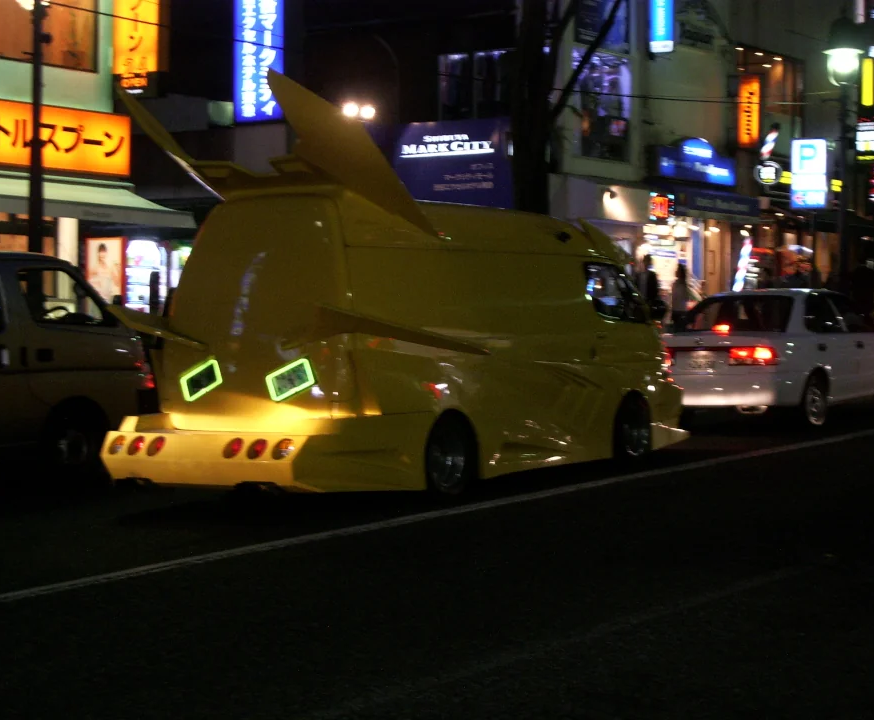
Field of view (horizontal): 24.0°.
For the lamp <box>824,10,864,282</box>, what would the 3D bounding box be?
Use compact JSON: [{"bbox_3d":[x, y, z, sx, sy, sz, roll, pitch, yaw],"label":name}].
[{"bbox_3d":[7.329,-3.200,37.000,0.660,6.200,0.660,0,1,32],"label":"lamp"}]

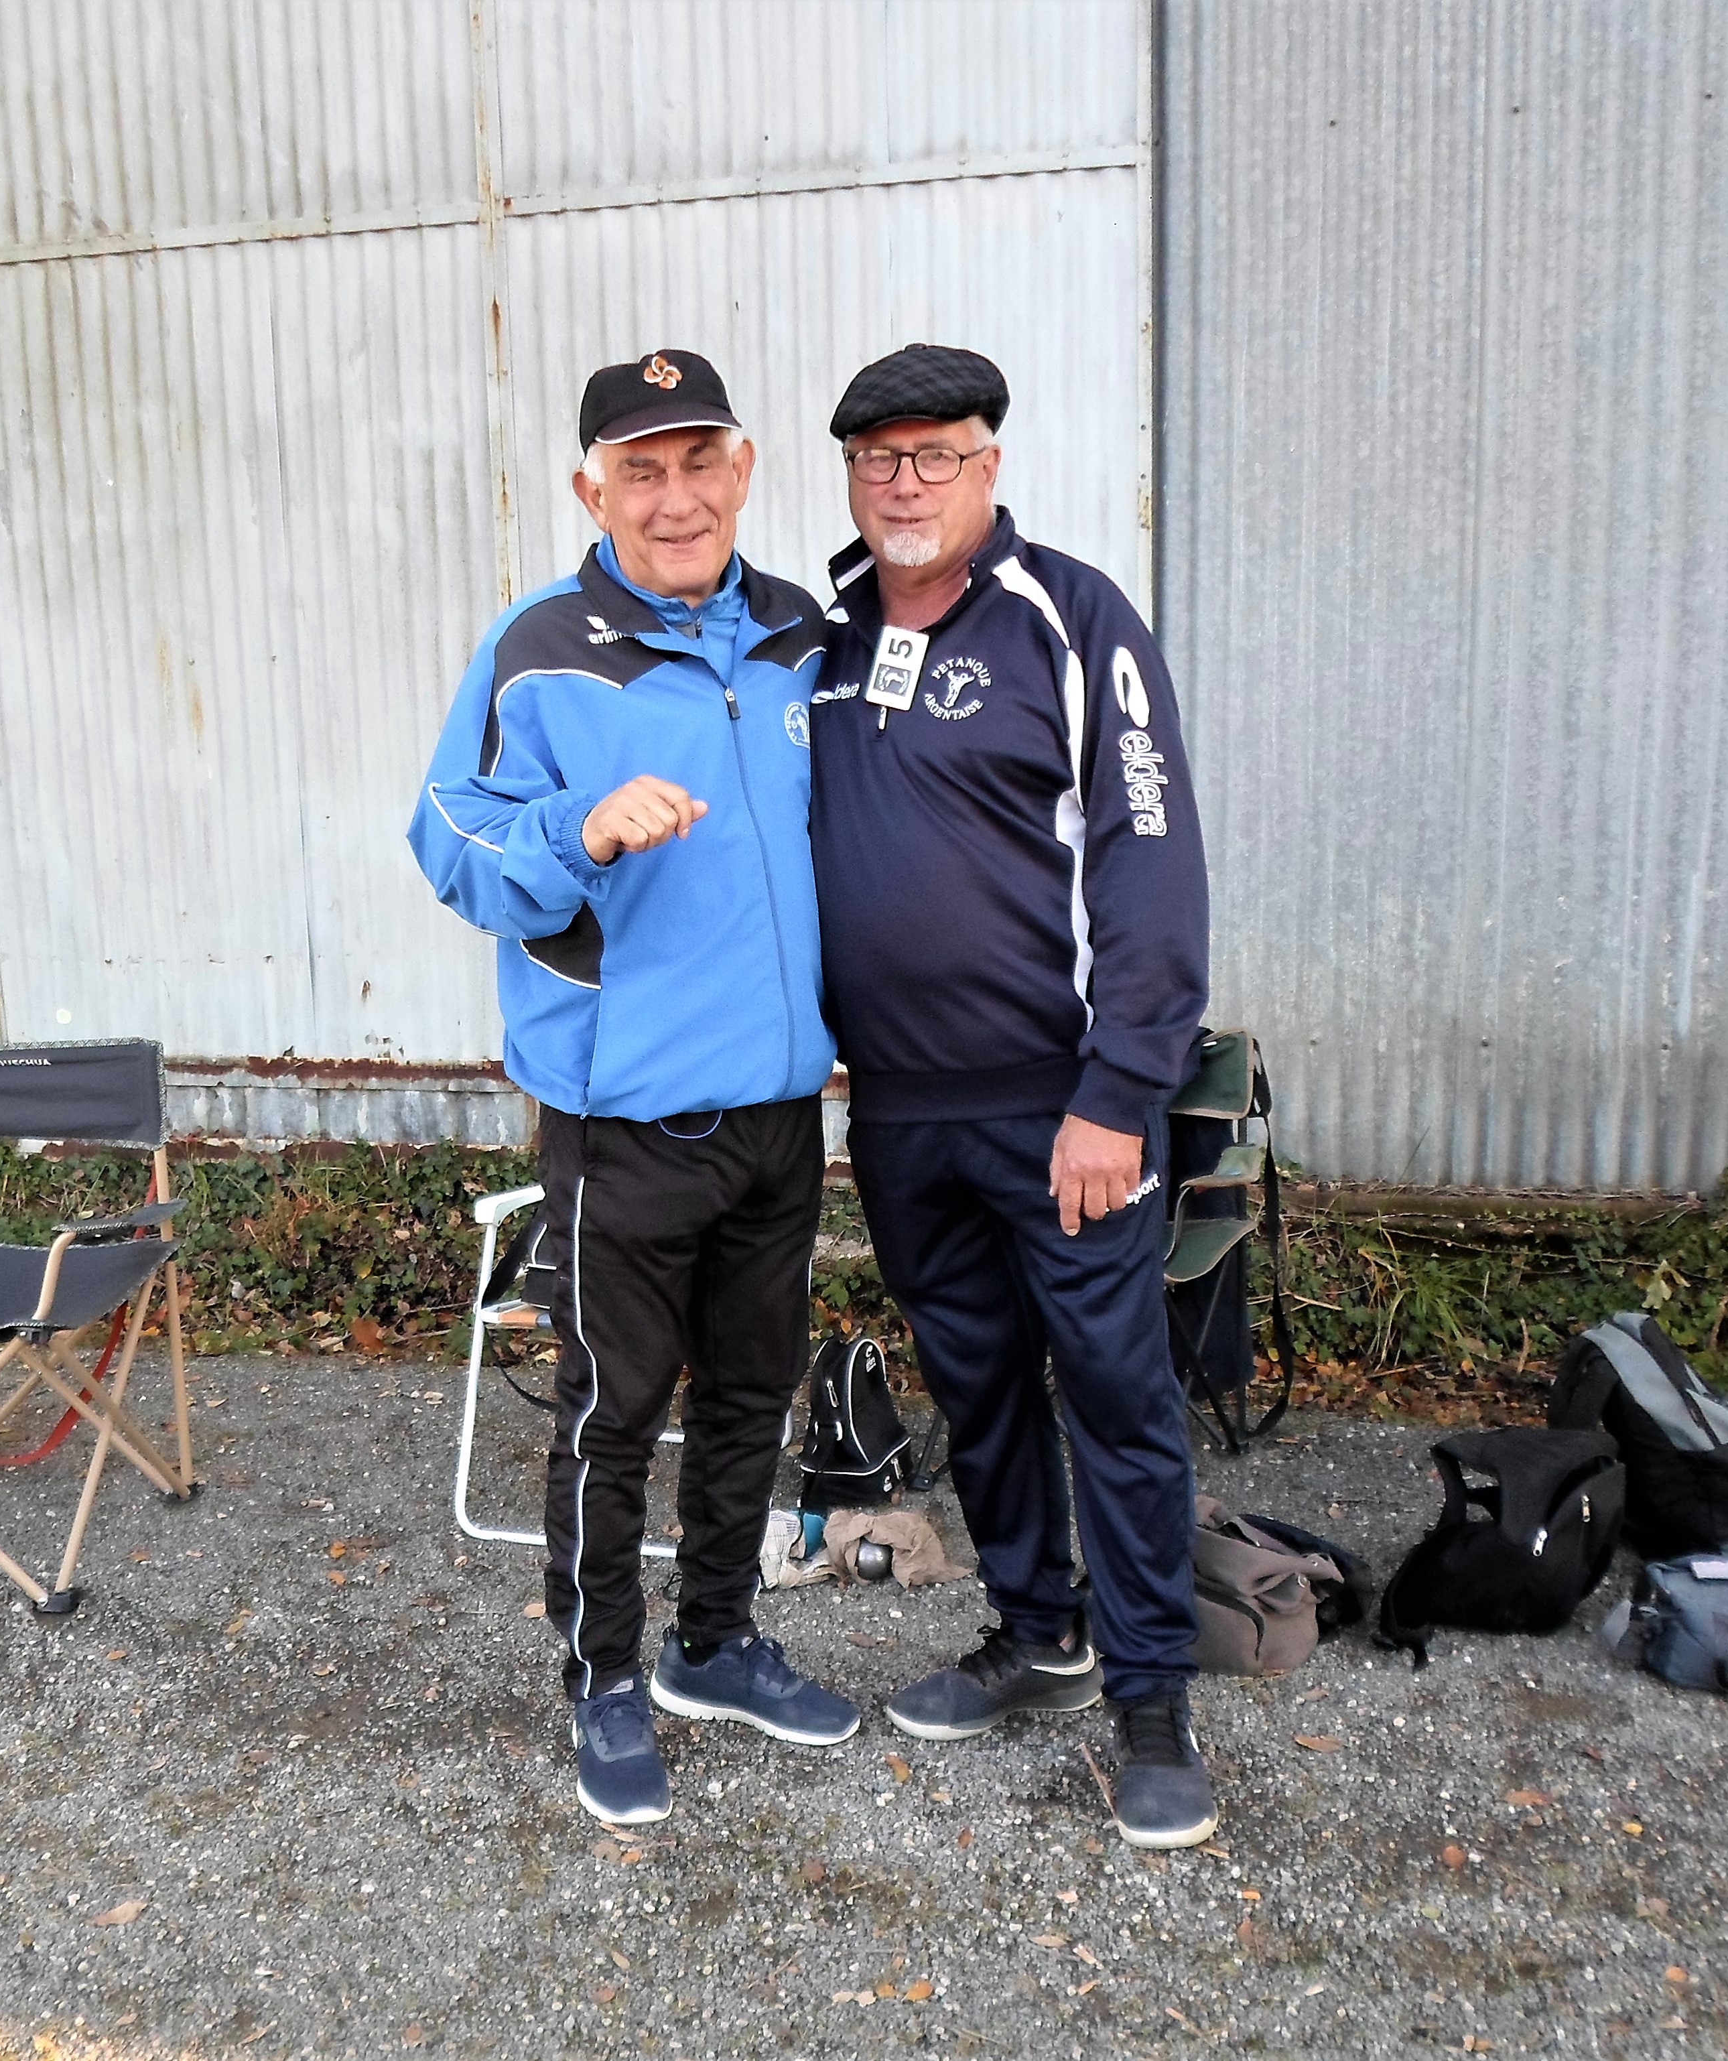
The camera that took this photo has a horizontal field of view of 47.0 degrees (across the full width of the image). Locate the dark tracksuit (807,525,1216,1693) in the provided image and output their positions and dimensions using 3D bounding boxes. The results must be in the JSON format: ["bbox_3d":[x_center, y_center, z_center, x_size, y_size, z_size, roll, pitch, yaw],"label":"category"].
[{"bbox_3d":[0.213,0.132,2.496,0.570,1.480,0.380,4,10,25],"label":"dark tracksuit"}]

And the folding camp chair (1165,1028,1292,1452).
[{"bbox_3d":[0.390,0.393,3.506,0.650,0.790,0.540,4,10,25],"label":"folding camp chair"}]

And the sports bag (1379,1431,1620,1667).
[{"bbox_3d":[0.953,0.749,2.990,0.340,0.240,0.250,-3,10,-12],"label":"sports bag"}]

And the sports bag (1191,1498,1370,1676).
[{"bbox_3d":[0.599,0.790,2.894,0.340,0.200,0.240,1,10,12],"label":"sports bag"}]

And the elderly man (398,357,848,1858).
[{"bbox_3d":[-0.267,0.073,2.496,0.570,1.770,0.440,-5,10,-23],"label":"elderly man"}]

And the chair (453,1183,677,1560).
[{"bbox_3d":[-0.366,0.406,3.403,0.540,0.820,0.570,2,10,14],"label":"chair"}]

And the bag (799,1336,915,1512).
[{"bbox_3d":[-0.007,0.662,3.446,0.150,0.290,0.180,3,10,19],"label":"bag"}]

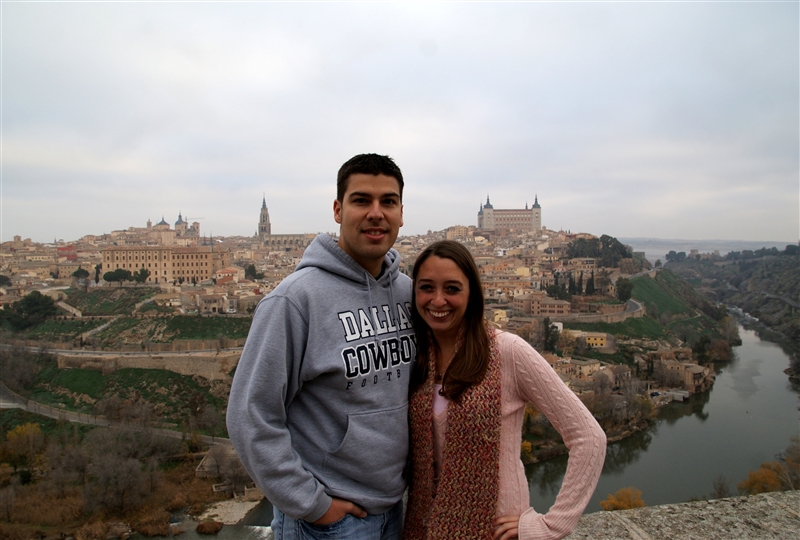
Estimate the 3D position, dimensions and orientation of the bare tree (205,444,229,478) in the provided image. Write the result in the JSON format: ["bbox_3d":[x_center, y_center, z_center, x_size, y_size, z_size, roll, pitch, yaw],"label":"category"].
[{"bbox_3d":[-55.841,58.276,162.929,7.303,10.328,6.938,0,3,0],"label":"bare tree"}]

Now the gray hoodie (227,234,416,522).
[{"bbox_3d":[-0.090,0.240,1.350,0.600,0.690,0.370,-2,4,-35],"label":"gray hoodie"}]

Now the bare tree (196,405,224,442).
[{"bbox_3d":[-63.807,51.349,180.276,9.428,12.100,8.957,0,3,0],"label":"bare tree"}]

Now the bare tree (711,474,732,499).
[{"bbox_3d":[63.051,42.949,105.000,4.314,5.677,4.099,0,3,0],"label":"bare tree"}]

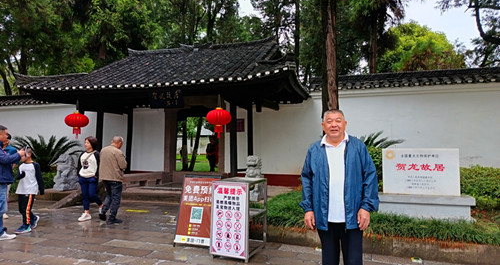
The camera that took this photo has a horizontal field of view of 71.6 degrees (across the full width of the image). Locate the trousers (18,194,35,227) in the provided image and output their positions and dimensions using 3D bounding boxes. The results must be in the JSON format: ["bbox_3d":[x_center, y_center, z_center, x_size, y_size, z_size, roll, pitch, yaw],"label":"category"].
[{"bbox_3d":[-3.970,1.288,6.202,0.340,0.640,0.320,3,-5,-35],"label":"trousers"}]

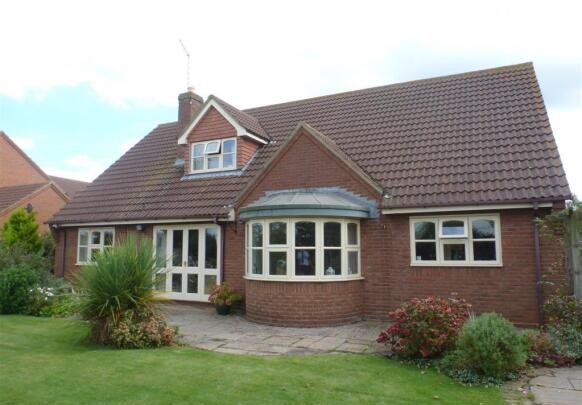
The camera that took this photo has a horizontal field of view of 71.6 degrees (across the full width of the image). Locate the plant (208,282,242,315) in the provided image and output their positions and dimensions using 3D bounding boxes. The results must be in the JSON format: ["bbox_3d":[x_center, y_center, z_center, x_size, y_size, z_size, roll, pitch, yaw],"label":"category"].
[{"bbox_3d":[-1.591,2.343,9.840,0.820,0.770,0.780,0,-7,0],"label":"plant"}]

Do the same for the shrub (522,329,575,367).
[{"bbox_3d":[3.616,2.025,5.675,0.630,0.450,0.520,-3,-8,24],"label":"shrub"}]

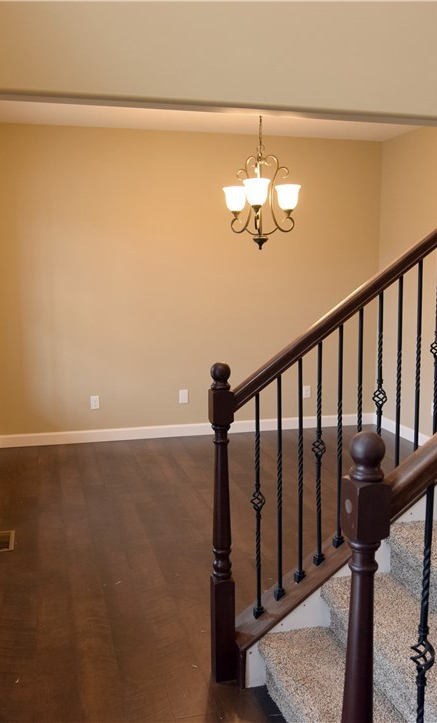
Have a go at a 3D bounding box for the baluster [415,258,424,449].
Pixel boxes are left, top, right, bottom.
[{"bbox_3d":[0.804,0.042,2.546,0.032,0.895,0.032,-3,9,-15],"label":"baluster"}]

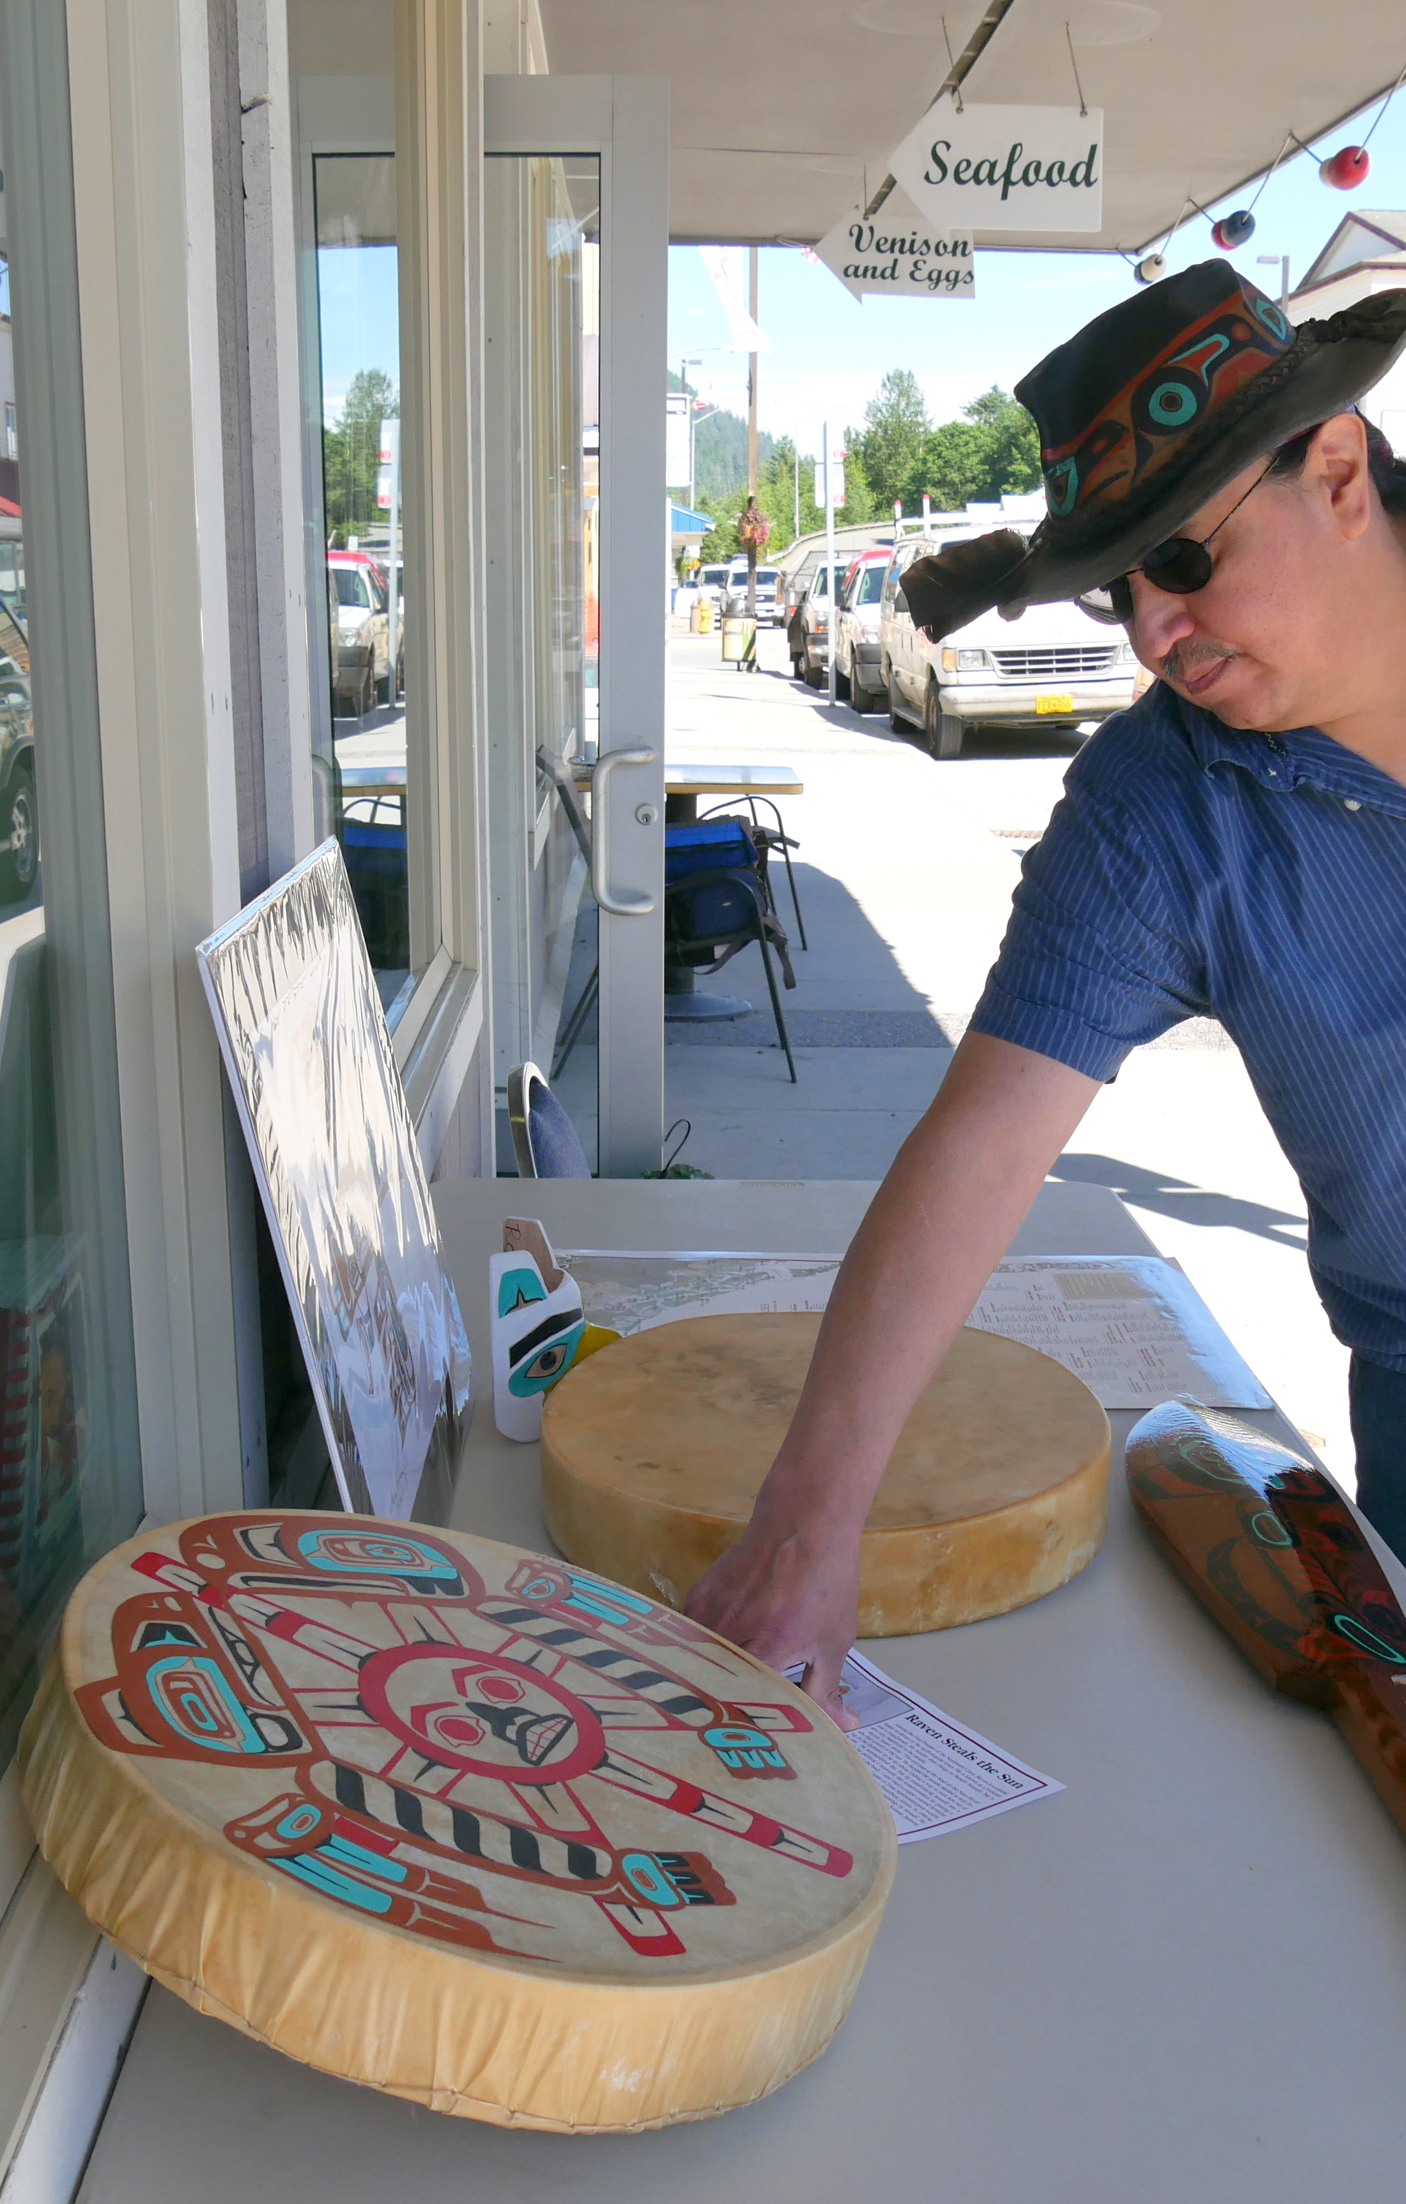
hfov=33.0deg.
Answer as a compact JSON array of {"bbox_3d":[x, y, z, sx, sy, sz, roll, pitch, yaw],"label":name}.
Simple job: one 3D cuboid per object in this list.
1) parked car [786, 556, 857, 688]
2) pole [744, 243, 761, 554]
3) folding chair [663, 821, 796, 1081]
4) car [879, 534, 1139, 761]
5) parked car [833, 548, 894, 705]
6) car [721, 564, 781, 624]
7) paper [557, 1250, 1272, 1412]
[{"bbox_3d":[2.438,-7.158,35.263,1.980,1.850,5.500,0,13,-1],"label":"parked car"},{"bbox_3d":[0.826,-11.424,39.498,0.200,8.000,0.200,0,13,-2],"label":"pole"},{"bbox_3d":[-0.084,-0.510,6.914,0.630,0.800,0.530,0,13,-2],"label":"folding chair"},{"bbox_3d":[3.027,-4.450,22.610,2.020,2.040,5.400,0,13,0],"label":"car"},{"bbox_3d":[2.745,-5.771,29.021,1.880,1.850,4.800,0,13,-1],"label":"parked car"},{"bbox_3d":[1.621,-16.182,75.865,1.970,1.870,5.400,0,13,-2],"label":"car"},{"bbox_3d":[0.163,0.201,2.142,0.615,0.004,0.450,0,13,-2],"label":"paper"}]

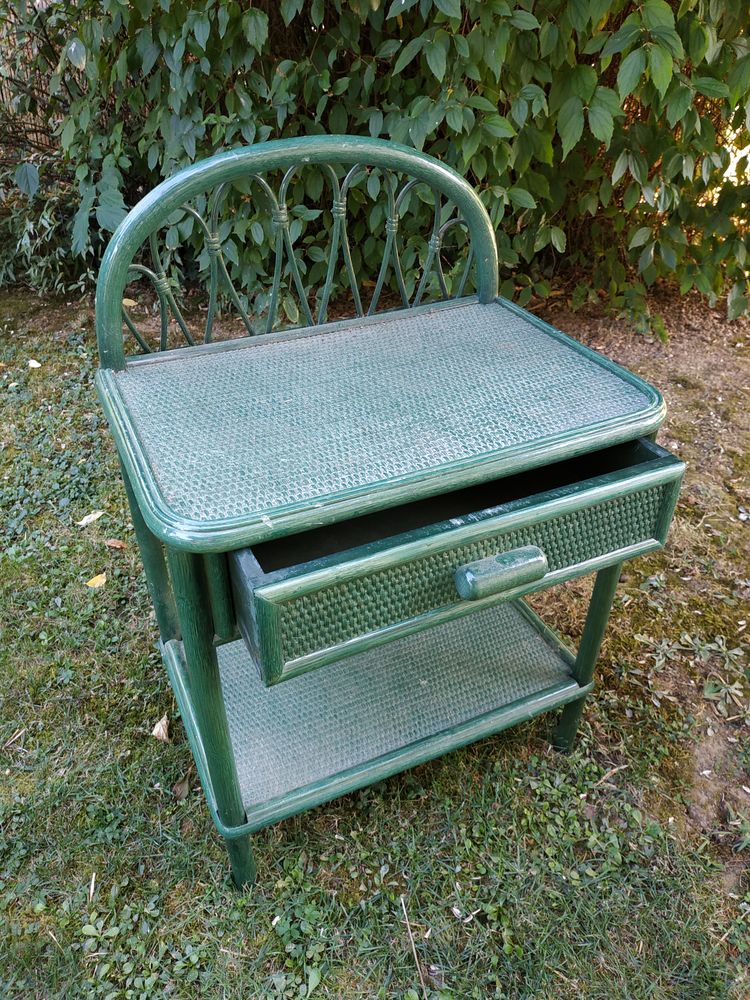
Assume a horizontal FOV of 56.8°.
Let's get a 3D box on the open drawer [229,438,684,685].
[{"bbox_3d":[0.051,-0.001,0.707,0.429,0.108,0.282,-15,39,-20],"label":"open drawer"}]

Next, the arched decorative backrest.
[{"bbox_3d":[-0.065,-0.292,0.781,0.510,0.216,0.029,-15,39,-20],"label":"arched decorative backrest"}]

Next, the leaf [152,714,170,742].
[{"bbox_3d":[-0.318,0.339,1.036,0.030,0.015,0.046,-2,37,-4],"label":"leaf"}]

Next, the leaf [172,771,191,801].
[{"bbox_3d":[-0.267,0.394,0.963,0.025,0.014,0.043,5,37,6],"label":"leaf"}]

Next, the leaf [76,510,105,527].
[{"bbox_3d":[-0.593,0.034,1.443,0.061,0.014,0.025,-28,46,-34],"label":"leaf"}]

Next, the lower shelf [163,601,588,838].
[{"bbox_3d":[-0.004,0.234,0.989,0.519,0.025,0.331,-15,39,-20],"label":"lower shelf"}]

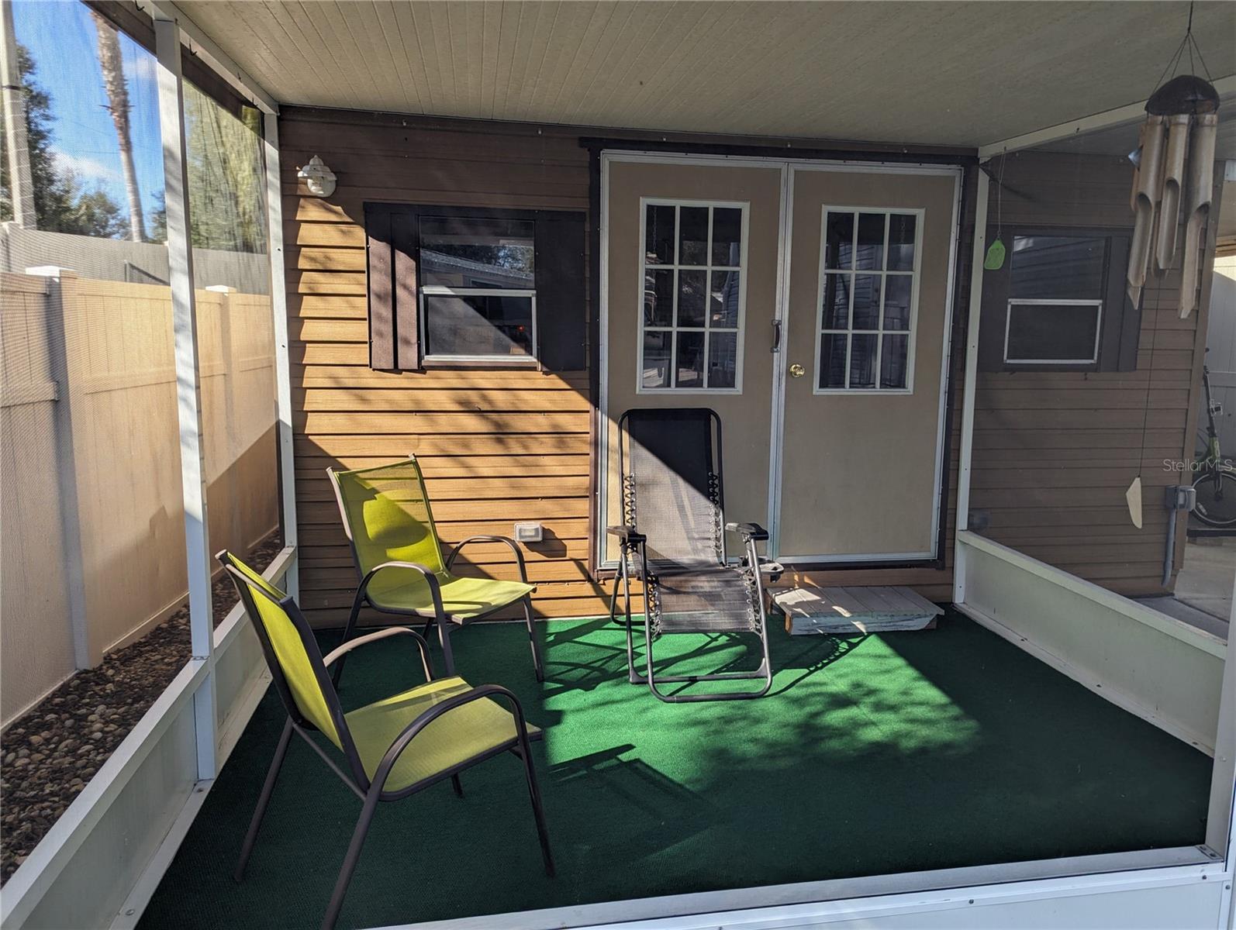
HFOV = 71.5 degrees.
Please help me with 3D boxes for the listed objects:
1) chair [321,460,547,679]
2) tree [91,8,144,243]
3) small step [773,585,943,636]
[{"bbox_3d":[-0.734,0.460,3.484,0.702,0.902,0.547,5,9,29],"label":"chair"},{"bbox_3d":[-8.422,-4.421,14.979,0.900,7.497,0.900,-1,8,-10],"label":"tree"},{"bbox_3d":[1.211,0.748,4.419,0.794,0.116,0.423,0,8,-7],"label":"small step"}]

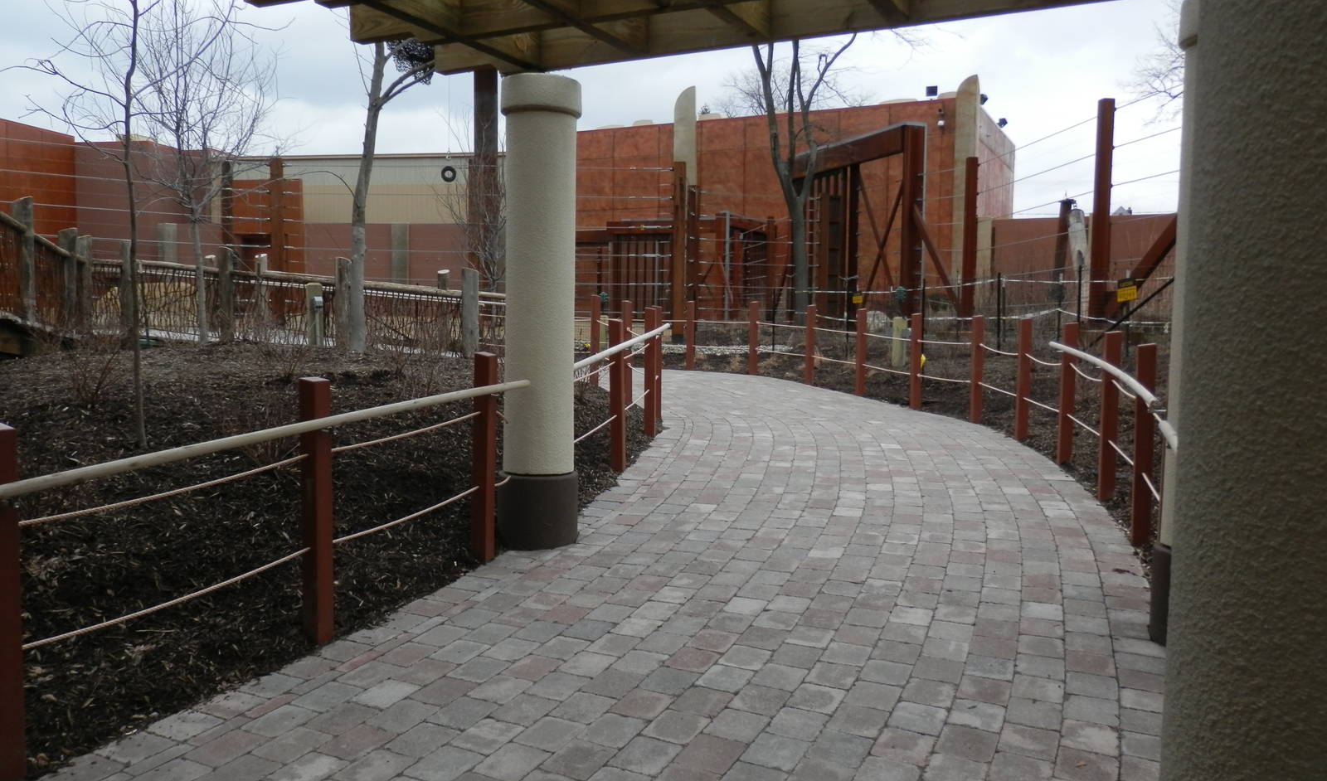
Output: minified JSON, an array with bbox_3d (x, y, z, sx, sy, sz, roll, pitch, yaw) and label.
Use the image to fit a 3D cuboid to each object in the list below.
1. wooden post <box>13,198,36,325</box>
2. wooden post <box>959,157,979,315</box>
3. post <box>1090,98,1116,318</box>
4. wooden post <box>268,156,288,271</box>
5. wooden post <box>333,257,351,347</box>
[{"bbox_3d":[-7.136,-1.447,10.700,0.220,1.410,0.220,-2,4,-34],"label":"wooden post"},{"bbox_3d":[5.818,-2.924,18.200,0.200,3.120,0.200,0,4,-5],"label":"wooden post"},{"bbox_3d":[6.284,-2.601,13.700,0.200,3.150,0.200,0,4,-5],"label":"post"},{"bbox_3d":[-8.877,-3.368,22.000,0.270,3.850,0.270,-1,4,-22],"label":"wooden post"},{"bbox_3d":[-4.513,-1.249,13.500,0.220,1.250,0.220,3,4,30],"label":"wooden post"}]

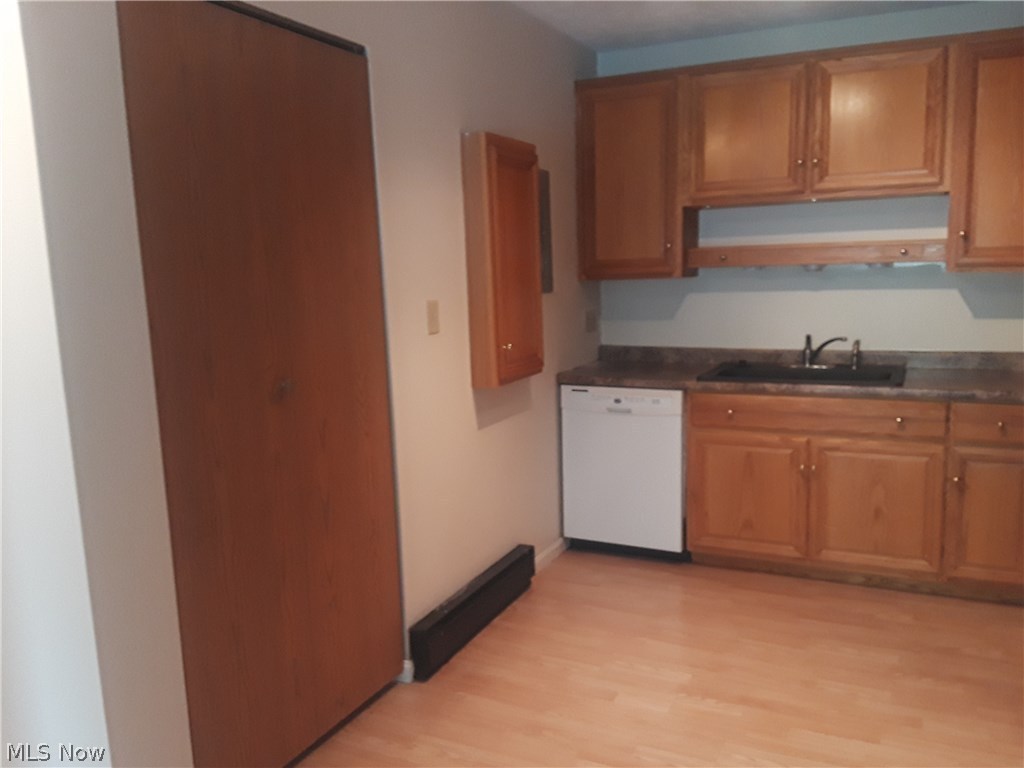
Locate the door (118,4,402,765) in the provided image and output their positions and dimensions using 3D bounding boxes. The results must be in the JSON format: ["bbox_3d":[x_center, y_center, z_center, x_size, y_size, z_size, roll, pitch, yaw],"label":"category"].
[{"bbox_3d":[-0.641,0.074,2.333,0.035,2.055,0.923,2,9,26],"label":"door"}]

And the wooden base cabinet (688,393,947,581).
[{"bbox_3d":[1.406,0.405,3.819,1.041,0.812,0.622,2,9,26],"label":"wooden base cabinet"}]

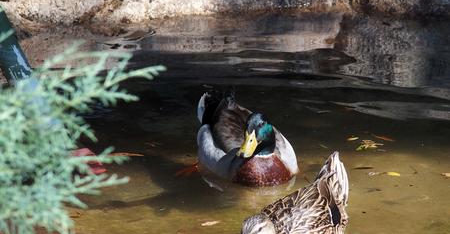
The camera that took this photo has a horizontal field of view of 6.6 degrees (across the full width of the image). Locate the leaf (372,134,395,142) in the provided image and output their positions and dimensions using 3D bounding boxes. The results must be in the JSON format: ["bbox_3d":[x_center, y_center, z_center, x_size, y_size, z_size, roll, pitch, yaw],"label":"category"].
[{"bbox_3d":[0.272,0.037,6.654,0.041,0.005,0.012,9,18,31],"label":"leaf"}]

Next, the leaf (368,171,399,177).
[{"bbox_3d":[0.264,0.094,6.443,0.052,0.006,0.017,1,15,5],"label":"leaf"}]

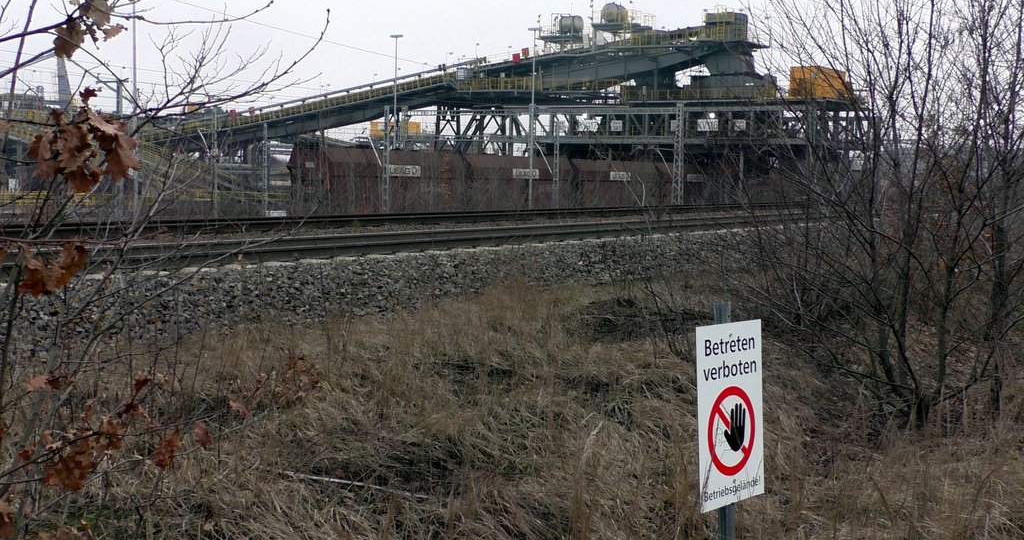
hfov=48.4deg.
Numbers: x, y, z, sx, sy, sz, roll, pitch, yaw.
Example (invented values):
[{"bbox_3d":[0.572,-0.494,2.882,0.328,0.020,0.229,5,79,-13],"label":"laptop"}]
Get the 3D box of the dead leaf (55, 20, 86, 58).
[{"bbox_3d":[-1.087,-0.566,2.800,0.071,0.090,0.040,-1,6,-21],"label":"dead leaf"}]

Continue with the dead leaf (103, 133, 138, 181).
[{"bbox_3d":[-0.910,-0.264,2.650,0.081,0.108,0.045,0,6,-19],"label":"dead leaf"}]

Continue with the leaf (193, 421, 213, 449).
[{"bbox_3d":[-0.896,0.476,3.300,0.056,0.079,0.040,0,6,-15],"label":"leaf"}]

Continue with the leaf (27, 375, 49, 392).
[{"bbox_3d":[-1.290,0.308,3.100,0.058,0.048,0.040,-1,6,-23],"label":"leaf"}]

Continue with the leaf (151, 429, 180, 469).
[{"bbox_3d":[-0.972,0.501,3.200,0.082,0.109,0.050,0,6,-17],"label":"leaf"}]

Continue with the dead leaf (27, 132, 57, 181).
[{"bbox_3d":[-1.114,-0.269,2.700,0.069,0.110,0.040,-1,6,-22],"label":"dead leaf"}]

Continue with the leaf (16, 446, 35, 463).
[{"bbox_3d":[-1.323,0.501,3.100,0.048,0.042,0.040,-1,6,-23],"label":"leaf"}]

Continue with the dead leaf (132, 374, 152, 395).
[{"bbox_3d":[-1.069,0.331,3.300,0.056,0.056,0.040,0,6,-18],"label":"dead leaf"}]

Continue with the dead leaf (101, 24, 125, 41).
[{"bbox_3d":[-0.981,-0.583,2.800,0.057,0.038,0.035,0,6,-19],"label":"dead leaf"}]

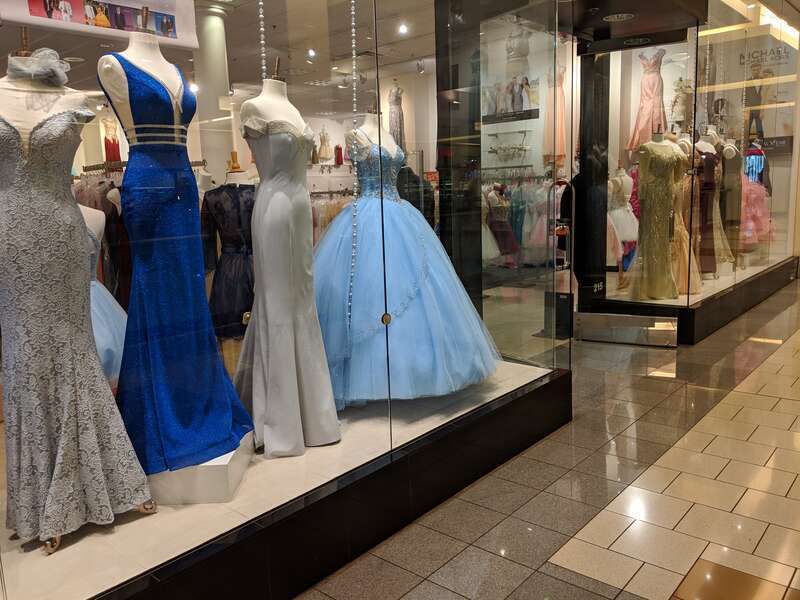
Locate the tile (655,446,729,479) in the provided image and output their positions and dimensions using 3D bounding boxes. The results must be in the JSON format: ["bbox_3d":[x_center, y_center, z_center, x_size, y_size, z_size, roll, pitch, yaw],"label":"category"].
[{"bbox_3d":[1.558,0.870,3.332,0.308,0.010,0.305,5,12,42],"label":"tile"}]

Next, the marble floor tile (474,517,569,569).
[{"bbox_3d":[0.517,1.026,2.644,0.308,0.010,0.305,5,12,42],"label":"marble floor tile"}]

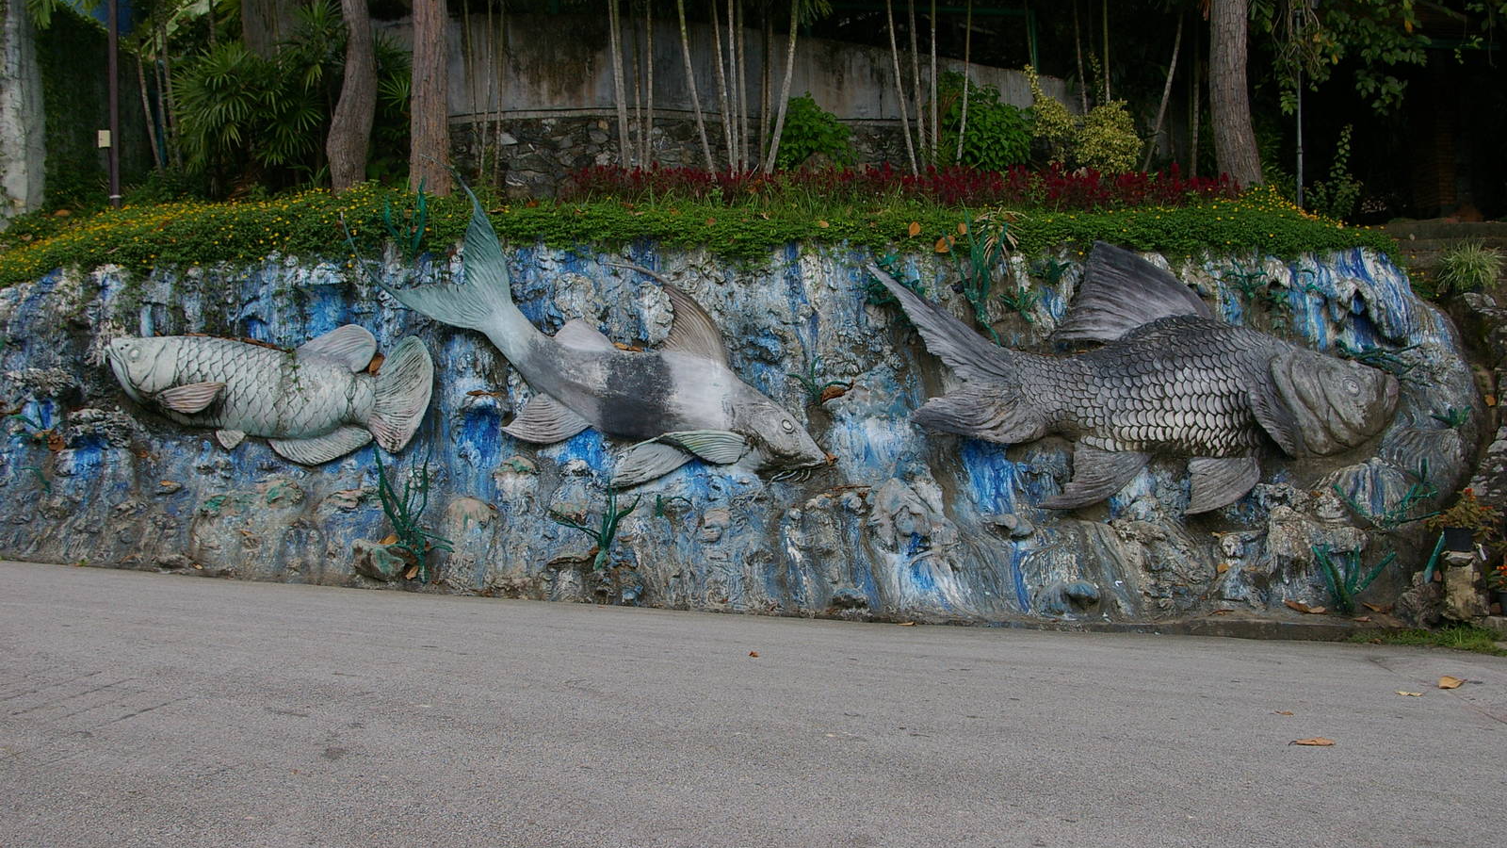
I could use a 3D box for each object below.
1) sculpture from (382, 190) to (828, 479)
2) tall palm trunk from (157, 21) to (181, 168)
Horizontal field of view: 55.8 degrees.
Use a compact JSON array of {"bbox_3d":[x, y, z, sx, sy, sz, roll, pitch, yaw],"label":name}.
[{"bbox_3d":[-1.330,-0.789,12.700,3.850,2.550,0.800,6,2,16],"label":"sculpture"},{"bbox_3d":[-7.169,-4.042,17.500,0.094,1.893,0.072,-7,0,0],"label":"tall palm trunk"}]

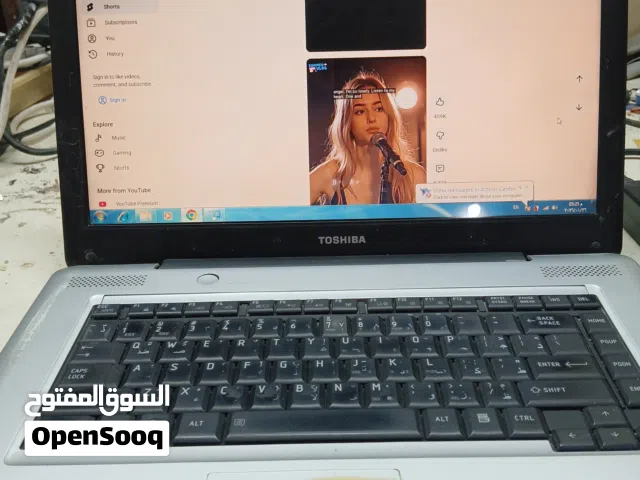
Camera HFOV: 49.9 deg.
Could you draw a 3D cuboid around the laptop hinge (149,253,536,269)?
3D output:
[{"bbox_3d":[0.014,0.014,0.452,0.240,0.011,0.013,-1,29,1],"label":"laptop hinge"}]

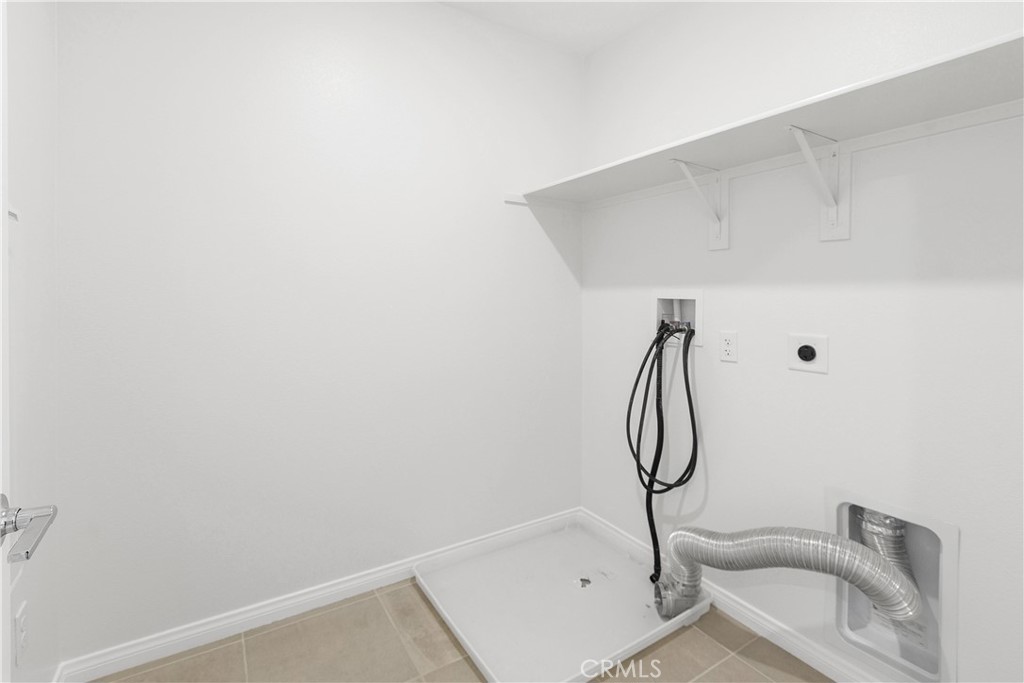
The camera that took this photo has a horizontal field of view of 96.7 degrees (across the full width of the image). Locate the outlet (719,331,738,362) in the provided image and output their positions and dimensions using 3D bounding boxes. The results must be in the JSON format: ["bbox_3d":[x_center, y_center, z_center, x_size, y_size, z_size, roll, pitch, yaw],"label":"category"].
[{"bbox_3d":[0.819,0.019,1.718,0.009,0.115,0.070,-2,3,-33],"label":"outlet"}]

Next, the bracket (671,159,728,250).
[{"bbox_3d":[0.680,-0.491,1.663,0.301,0.302,0.089,-2,3,-33],"label":"bracket"}]

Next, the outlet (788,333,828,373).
[{"bbox_3d":[0.969,0.040,1.487,0.013,0.119,0.119,-2,3,-33],"label":"outlet"}]

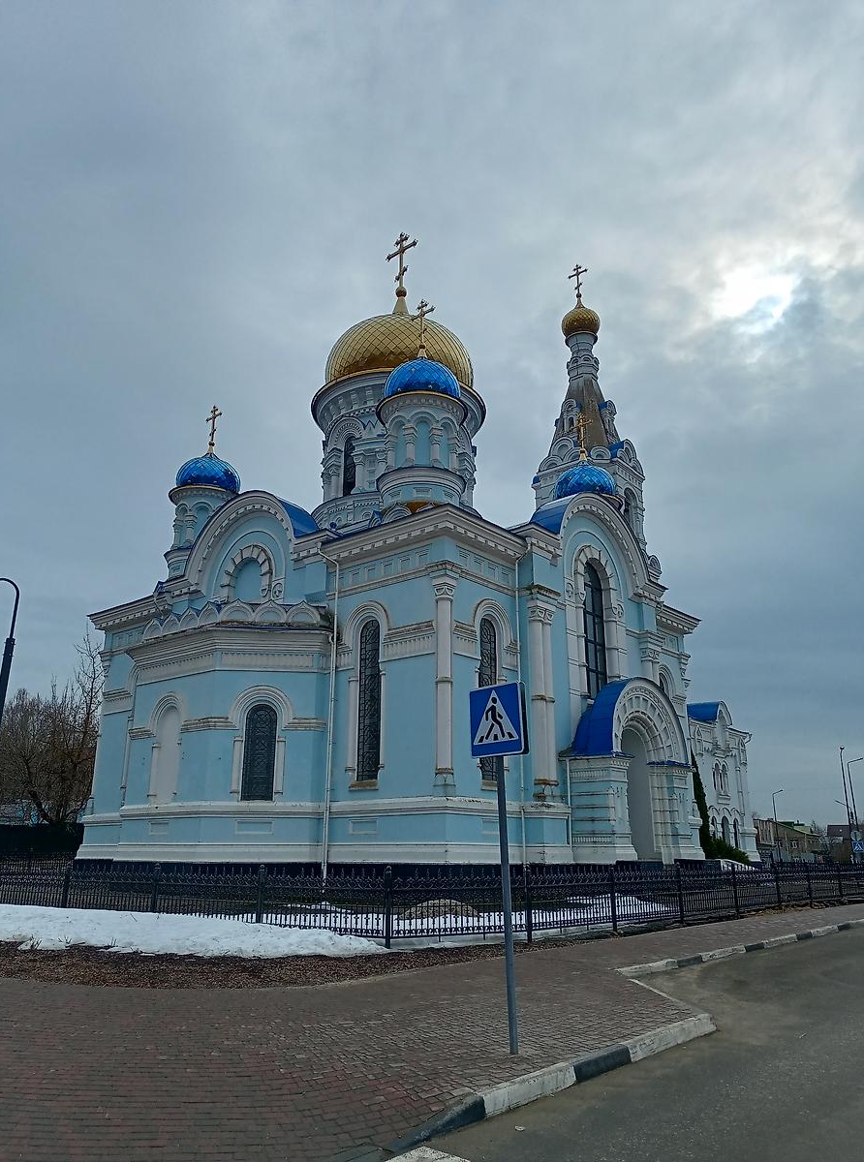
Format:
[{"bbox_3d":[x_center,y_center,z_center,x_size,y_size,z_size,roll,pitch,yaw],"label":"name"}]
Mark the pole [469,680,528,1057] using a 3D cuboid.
[{"bbox_3d":[0.721,2.634,8.848,0.130,3.300,0.700,15,-23,-40],"label":"pole"}]

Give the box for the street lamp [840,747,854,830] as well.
[{"bbox_3d":[26.550,14.924,59.761,0.300,8.830,1.200,-6,-18,20],"label":"street lamp"}]

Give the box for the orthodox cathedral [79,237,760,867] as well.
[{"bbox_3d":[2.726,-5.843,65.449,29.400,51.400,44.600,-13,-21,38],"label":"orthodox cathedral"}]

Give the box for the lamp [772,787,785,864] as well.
[{"bbox_3d":[34.647,24.907,92.645,1.250,8.410,0.250,-4,-17,13],"label":"lamp"}]

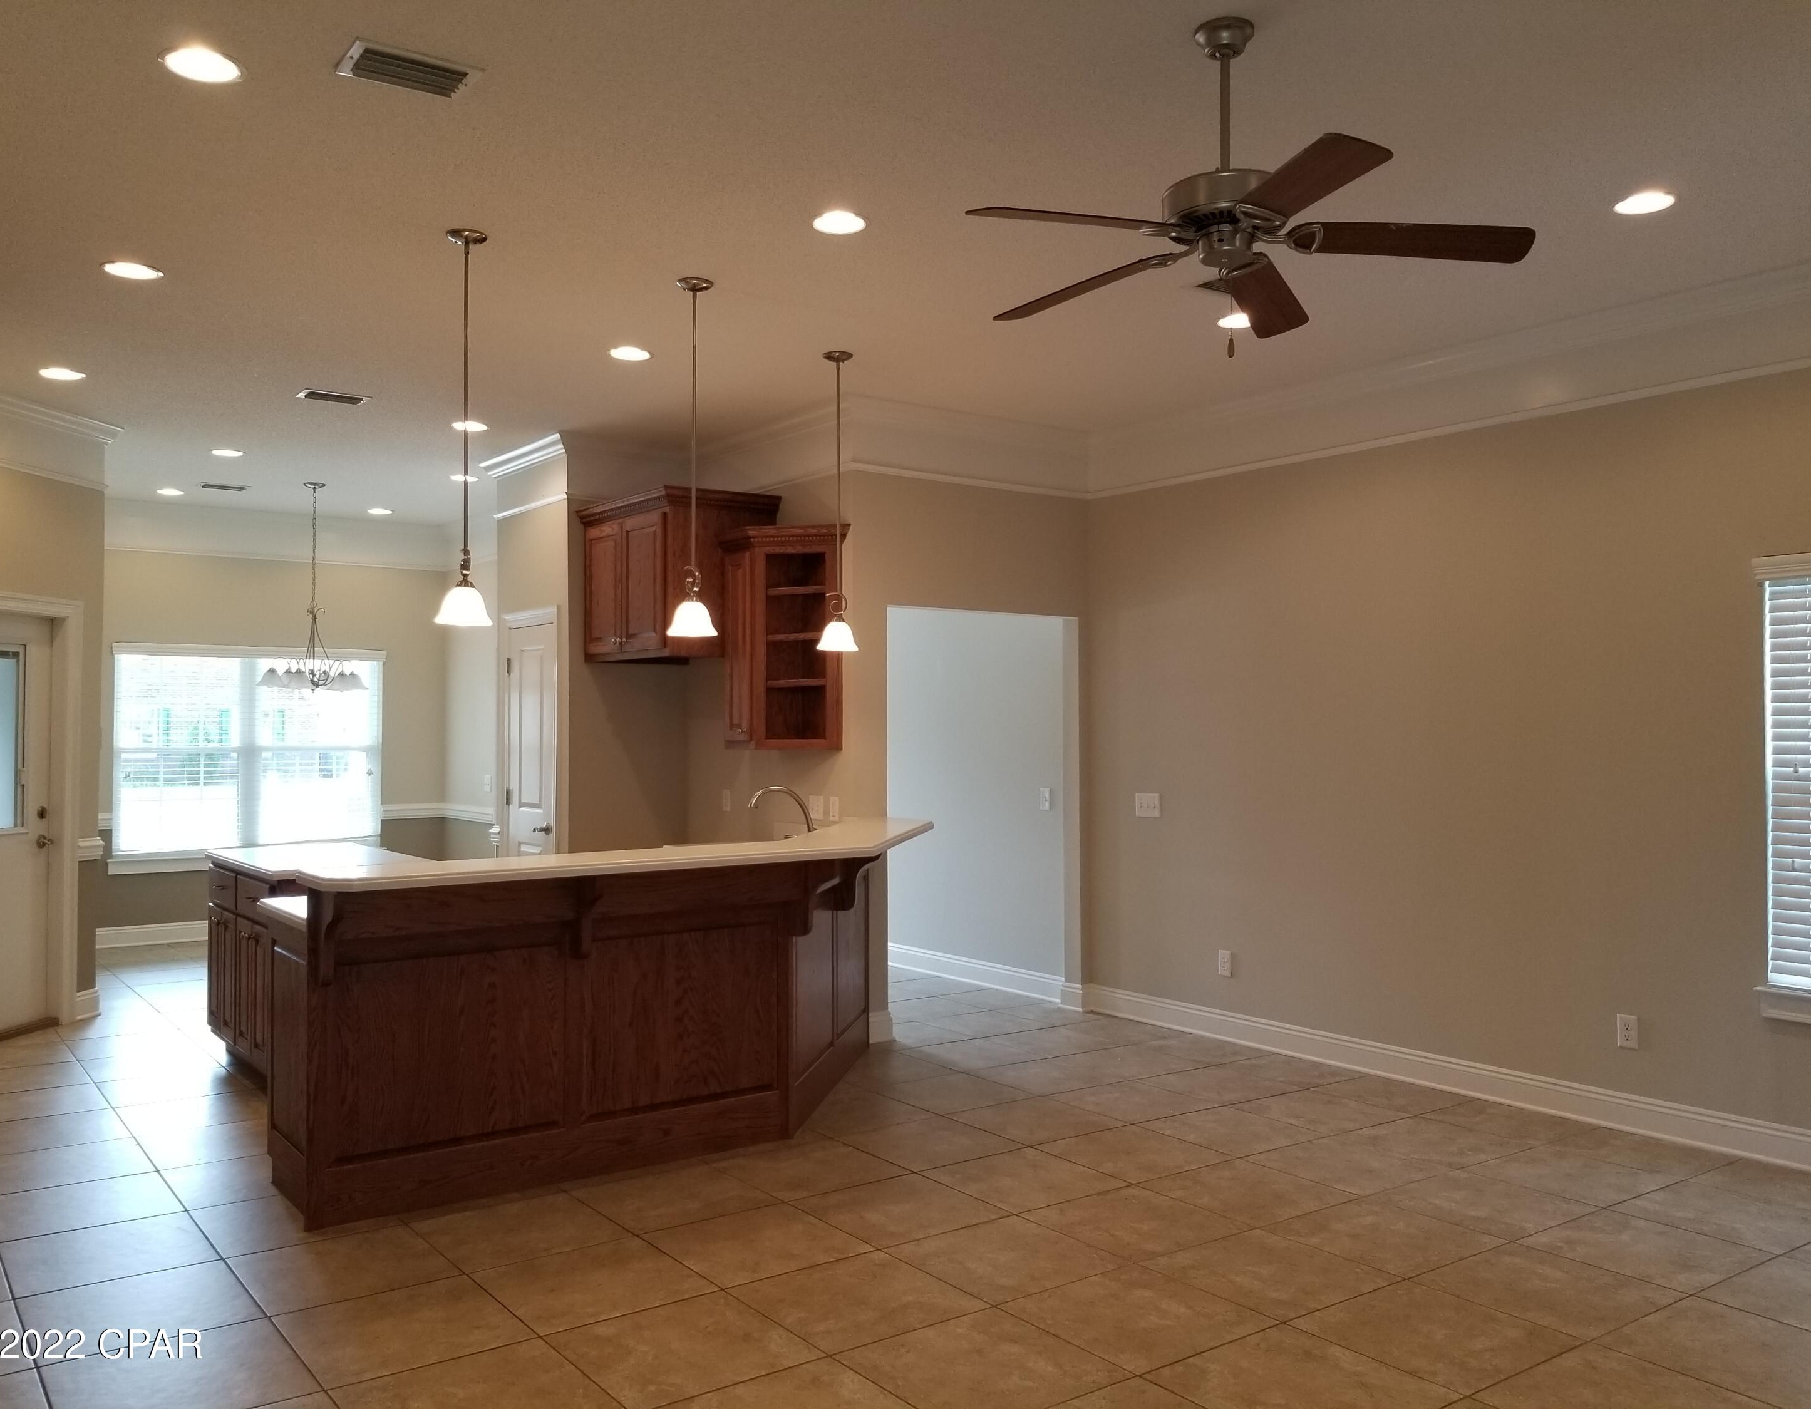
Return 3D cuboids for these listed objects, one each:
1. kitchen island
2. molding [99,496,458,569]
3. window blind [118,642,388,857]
[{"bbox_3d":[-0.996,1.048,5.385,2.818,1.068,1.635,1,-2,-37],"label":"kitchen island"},{"bbox_3d":[-4.584,-1.214,10.264,2.518,0.341,0.130,1,-2,-37],"label":"molding"},{"bbox_3d":[-4.615,0.317,10.020,1.770,1.395,0.060,1,-2,-36],"label":"window blind"}]

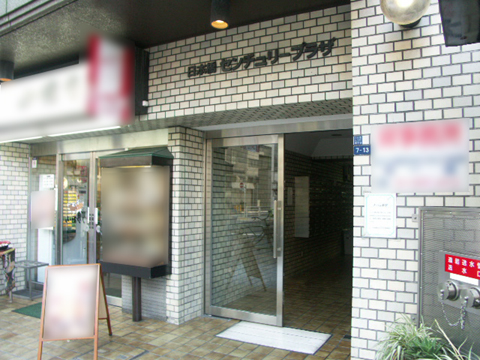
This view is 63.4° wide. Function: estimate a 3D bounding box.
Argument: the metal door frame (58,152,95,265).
[{"bbox_3d":[-2.184,0.599,5.172,0.700,1.950,0.080,-1,-3,28],"label":"metal door frame"}]

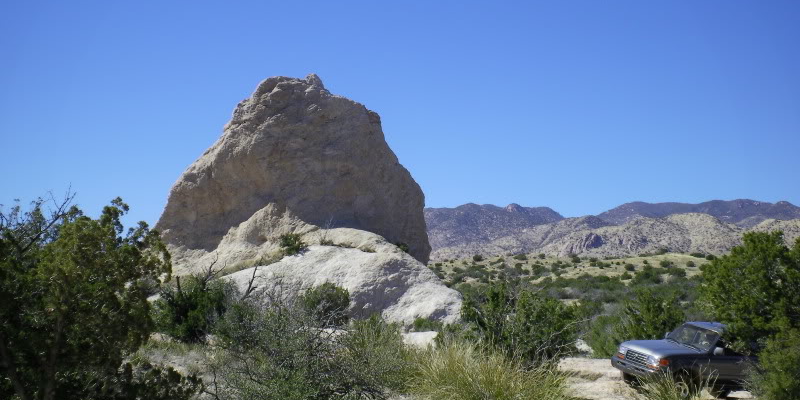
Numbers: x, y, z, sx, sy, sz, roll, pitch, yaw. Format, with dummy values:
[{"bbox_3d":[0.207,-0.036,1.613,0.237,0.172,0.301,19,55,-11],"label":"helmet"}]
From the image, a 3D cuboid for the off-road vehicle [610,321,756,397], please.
[{"bbox_3d":[7.520,3.920,22.950,4.750,1.870,1.920,7,-1,-25],"label":"off-road vehicle"}]

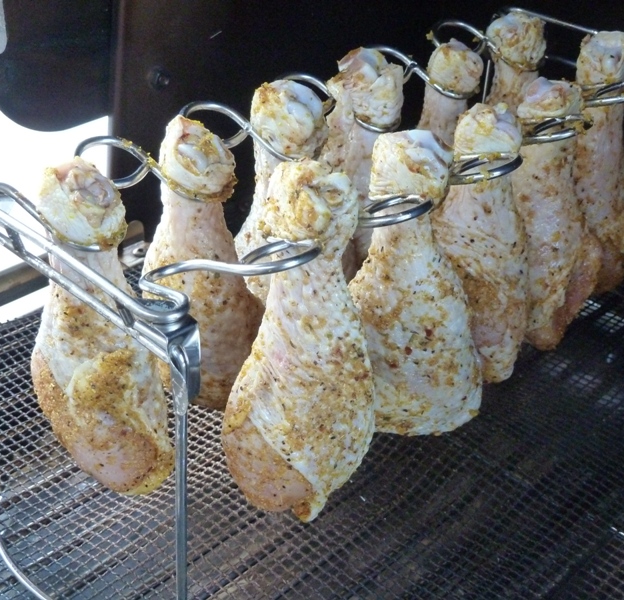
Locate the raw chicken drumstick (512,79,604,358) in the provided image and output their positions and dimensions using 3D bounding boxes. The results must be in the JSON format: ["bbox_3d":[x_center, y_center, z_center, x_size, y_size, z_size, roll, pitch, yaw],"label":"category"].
[{"bbox_3d":[0.117,-0.037,0.491,0.051,0.141,0.052,0,31,17],"label":"raw chicken drumstick"}]

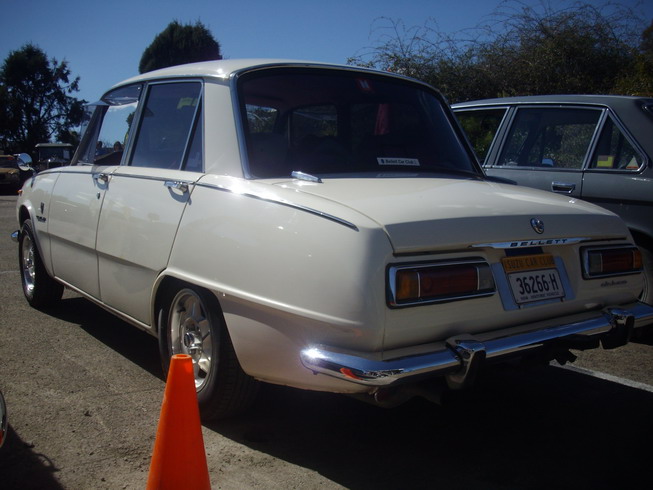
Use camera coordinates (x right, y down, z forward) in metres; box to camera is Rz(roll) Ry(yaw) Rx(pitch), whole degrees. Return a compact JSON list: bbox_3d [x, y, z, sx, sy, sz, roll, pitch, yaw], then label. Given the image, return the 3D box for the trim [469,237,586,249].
[{"bbox_3d":[0.639,-0.009,2.119,0.550,0.026,0.030,-4,8,-36],"label":"trim"}]

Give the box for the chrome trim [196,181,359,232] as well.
[{"bbox_3d":[-0.187,-0.137,2.068,0.040,0.045,0.812,-5,15,-40],"label":"chrome trim"}]

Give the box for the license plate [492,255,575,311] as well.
[{"bbox_3d":[0.639,0.108,2.129,0.335,0.142,0.025,-4,-16,-36],"label":"license plate"}]

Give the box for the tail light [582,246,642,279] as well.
[{"bbox_3d":[0.963,0.053,2.363,0.370,0.110,0.050,-4,-5,-38],"label":"tail light"}]

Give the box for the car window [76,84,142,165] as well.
[{"bbox_3d":[-1.029,-0.551,3.313,0.050,0.355,0.640,16,-4,-36],"label":"car window"}]

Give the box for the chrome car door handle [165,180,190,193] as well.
[{"bbox_3d":[-0.511,-0.200,2.391,0.038,0.036,0.135,-4,8,-35],"label":"chrome car door handle"}]

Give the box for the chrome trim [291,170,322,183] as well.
[{"bbox_3d":[-0.065,-0.222,2.320,0.030,0.025,0.175,-4,16,-36],"label":"chrome trim"}]

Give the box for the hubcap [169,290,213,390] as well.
[{"bbox_3d":[-0.477,0.346,2.521,0.070,0.373,0.373,-4,8,-36],"label":"hubcap"}]

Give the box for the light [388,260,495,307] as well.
[{"bbox_3d":[0.312,0.098,1.893,0.370,0.110,0.050,-4,-5,-33],"label":"light"}]

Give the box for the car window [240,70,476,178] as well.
[{"bbox_3d":[0.176,-0.471,2.716,1.140,0.435,0.120,-4,-22,-36],"label":"car window"}]

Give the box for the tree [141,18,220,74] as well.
[{"bbox_3d":[-7.320,-7.094,35.000,4.500,8.000,4.500,-1,6,-12],"label":"tree"}]

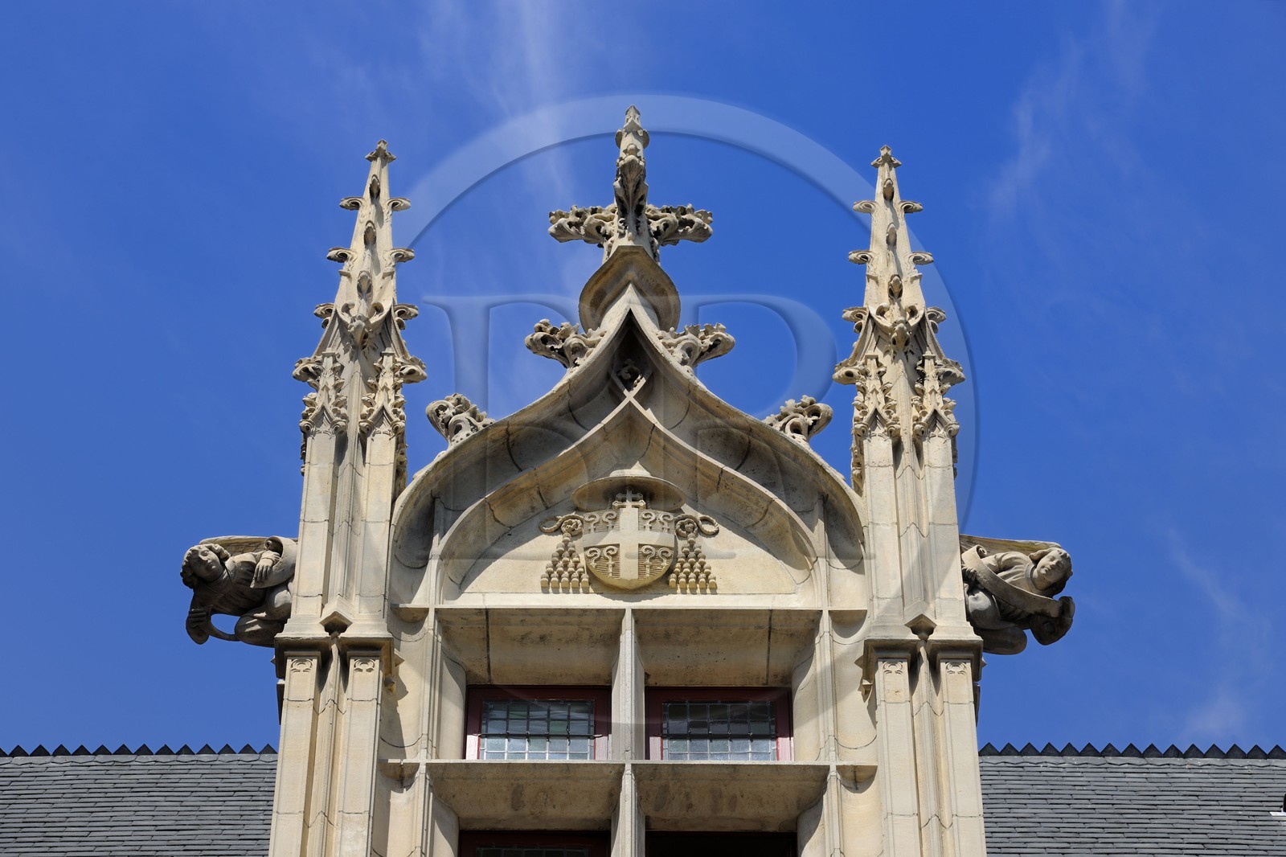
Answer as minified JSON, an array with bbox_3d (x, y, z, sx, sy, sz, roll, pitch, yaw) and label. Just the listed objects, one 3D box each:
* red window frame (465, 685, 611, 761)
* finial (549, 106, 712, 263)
[{"bbox_3d":[-0.460,1.336,19.389,0.638,0.640,0.090,0,-50,0],"label":"red window frame"},{"bbox_3d":[-0.063,-1.232,22.238,0.802,1.280,0.761,0,-50,0],"label":"finial"}]

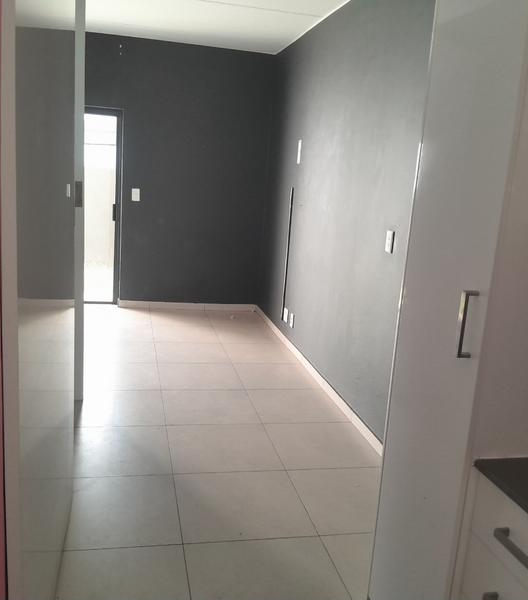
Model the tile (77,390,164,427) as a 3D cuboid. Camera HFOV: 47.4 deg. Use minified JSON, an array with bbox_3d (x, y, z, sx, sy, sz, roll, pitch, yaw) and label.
[{"bbox_3d":[-0.950,0.700,3.870,0.600,0.012,0.600,1,12,-13],"label":"tile"}]

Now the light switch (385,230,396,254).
[{"bbox_3d":[0.707,-0.325,3.363,0.013,0.119,0.077,1,12,-13],"label":"light switch"}]

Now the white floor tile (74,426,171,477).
[{"bbox_3d":[-0.822,0.828,3.298,0.600,0.012,0.600,1,12,-13],"label":"white floor tile"}]

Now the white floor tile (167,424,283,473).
[{"bbox_3d":[-0.237,0.842,3.431,0.600,0.012,0.600,1,12,-13],"label":"white floor tile"}]

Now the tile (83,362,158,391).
[{"bbox_3d":[-1.077,0.572,4.442,0.600,0.012,0.600,1,12,-13],"label":"tile"}]

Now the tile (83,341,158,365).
[{"bbox_3d":[-1.205,0.445,5.014,0.600,0.012,0.600,1,12,-13],"label":"tile"}]

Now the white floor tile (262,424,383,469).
[{"bbox_3d":[0.342,0.856,3.564,0.588,0.012,0.600,1,12,-13],"label":"white floor tile"}]

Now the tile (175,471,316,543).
[{"bbox_3d":[-0.109,0.970,2.859,0.600,0.012,0.600,1,12,-13],"label":"tile"}]

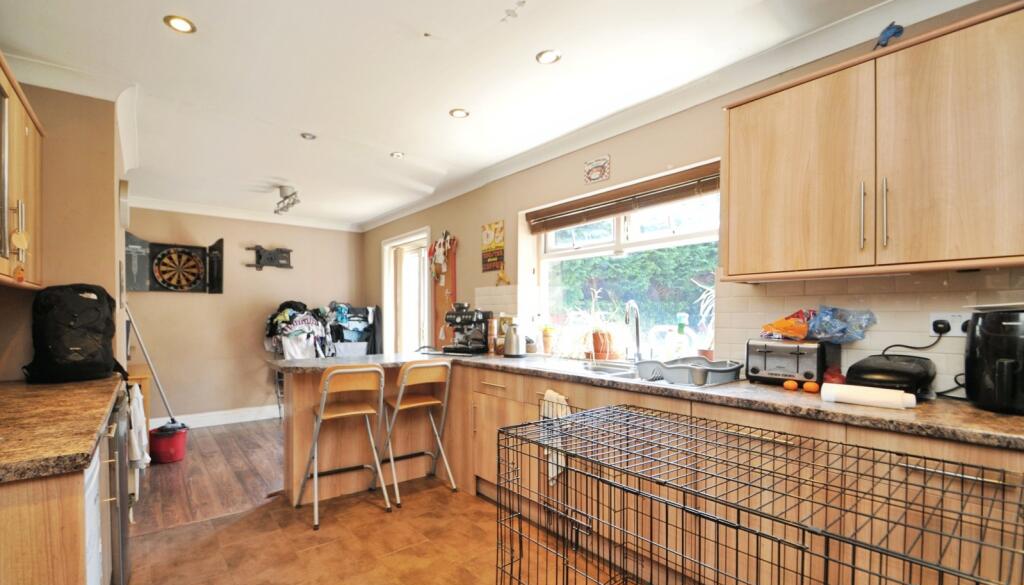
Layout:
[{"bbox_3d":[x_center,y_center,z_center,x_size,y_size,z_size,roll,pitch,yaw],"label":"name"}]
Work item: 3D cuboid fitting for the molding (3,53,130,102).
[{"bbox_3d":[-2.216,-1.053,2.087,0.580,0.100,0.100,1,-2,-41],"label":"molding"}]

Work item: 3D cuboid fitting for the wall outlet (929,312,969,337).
[{"bbox_3d":[1.621,0.120,1.551,0.014,0.087,0.146,2,-4,-41],"label":"wall outlet"}]

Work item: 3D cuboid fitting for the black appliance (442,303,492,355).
[{"bbox_3d":[-0.355,0.294,3.480,0.310,0.400,0.300,-1,-2,30],"label":"black appliance"}]

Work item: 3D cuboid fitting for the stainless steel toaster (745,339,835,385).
[{"bbox_3d":[1.184,0.297,1.809,0.260,0.178,0.260,2,-4,-41],"label":"stainless steel toaster"}]

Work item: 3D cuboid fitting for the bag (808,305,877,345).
[{"bbox_3d":[1.302,0.131,1.688,0.150,0.150,0.220,1,-2,-41],"label":"bag"}]

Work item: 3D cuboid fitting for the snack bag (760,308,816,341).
[{"bbox_3d":[1.191,0.142,1.845,0.140,0.135,0.195,2,-4,-41],"label":"snack bag"}]

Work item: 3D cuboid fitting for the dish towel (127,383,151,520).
[{"bbox_3d":[-1.901,0.778,2.178,0.080,0.640,0.300,2,-4,-41],"label":"dish towel"}]

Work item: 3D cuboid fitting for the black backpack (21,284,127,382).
[{"bbox_3d":[-2.059,0.186,2.021,0.310,0.460,0.220,1,-2,-41],"label":"black backpack"}]

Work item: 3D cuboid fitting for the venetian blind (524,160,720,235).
[{"bbox_3d":[0.643,-0.574,2.884,0.070,0.185,1.530,1,-2,-41],"label":"venetian blind"}]

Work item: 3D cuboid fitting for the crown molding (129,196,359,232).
[{"bbox_3d":[-3.027,-0.904,5.066,2.500,0.100,0.100,2,-4,-41],"label":"crown molding"}]

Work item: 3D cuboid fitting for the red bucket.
[{"bbox_3d":[-2.905,1.298,3.620,0.280,0.260,0.280,1,-2,-41],"label":"red bucket"}]

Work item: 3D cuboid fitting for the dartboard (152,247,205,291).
[{"bbox_3d":[-3.544,-0.242,4.544,0.450,0.450,0.045,1,-2,-41],"label":"dartboard"}]

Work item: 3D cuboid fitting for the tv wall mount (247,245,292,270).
[{"bbox_3d":[-2.903,-0.410,5.134,0.500,0.300,0.110,2,-4,-41],"label":"tv wall mount"}]

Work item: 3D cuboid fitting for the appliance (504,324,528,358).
[{"bbox_3d":[0.021,0.335,2.999,0.170,0.235,0.145,0,-3,0],"label":"appliance"}]

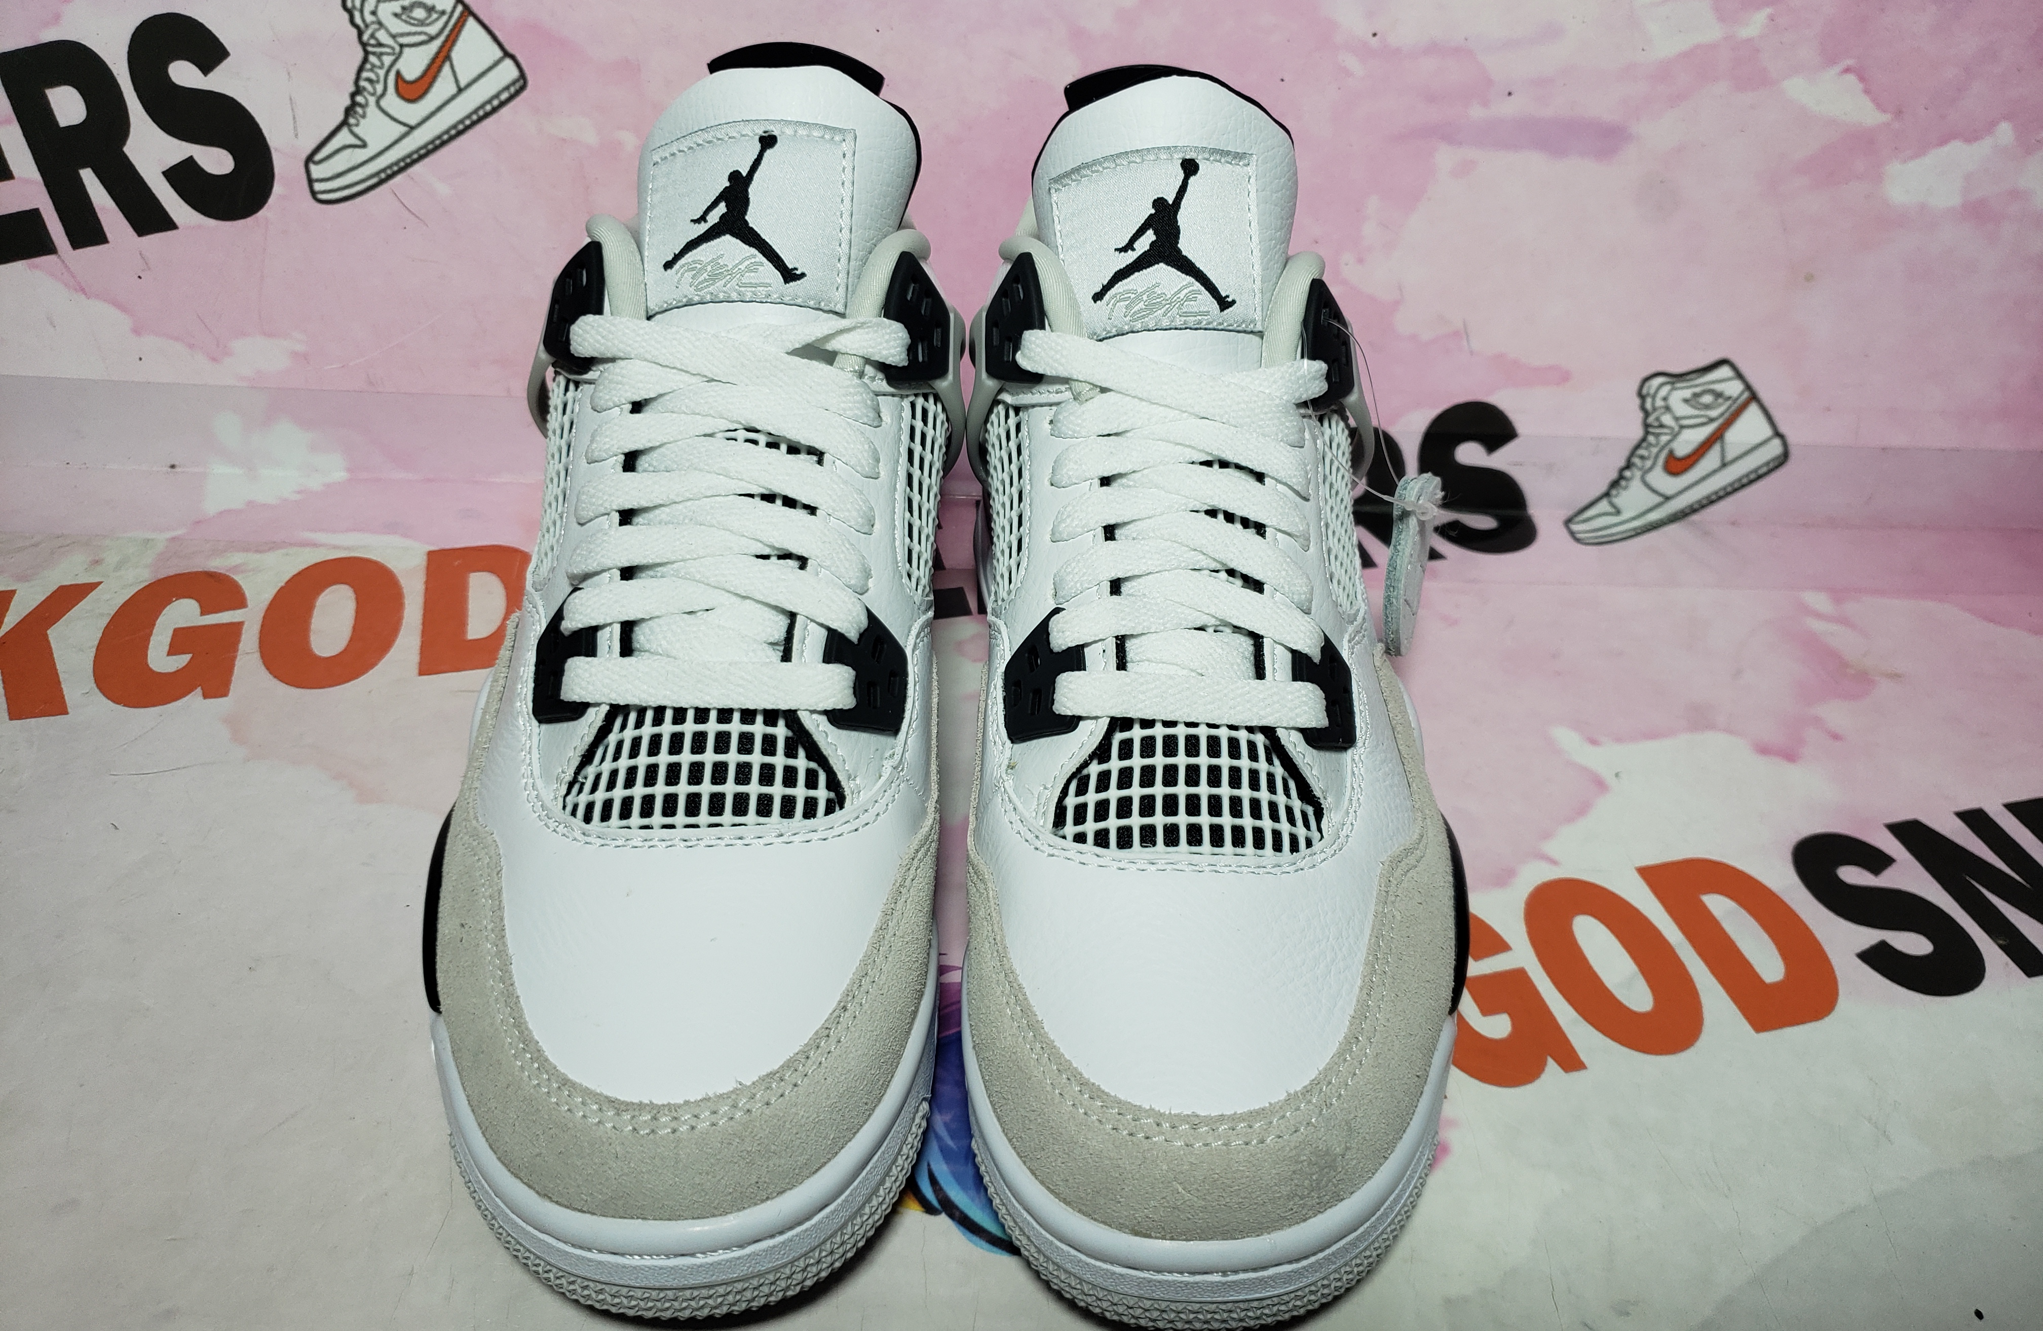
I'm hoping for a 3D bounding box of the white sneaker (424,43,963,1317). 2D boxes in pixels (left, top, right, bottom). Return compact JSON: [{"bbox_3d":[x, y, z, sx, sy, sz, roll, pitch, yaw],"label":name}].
[{"bbox_3d":[-0.063,-0.033,0.327,0.105,0.160,0.290,3,41,-5],"label":"white sneaker"}]

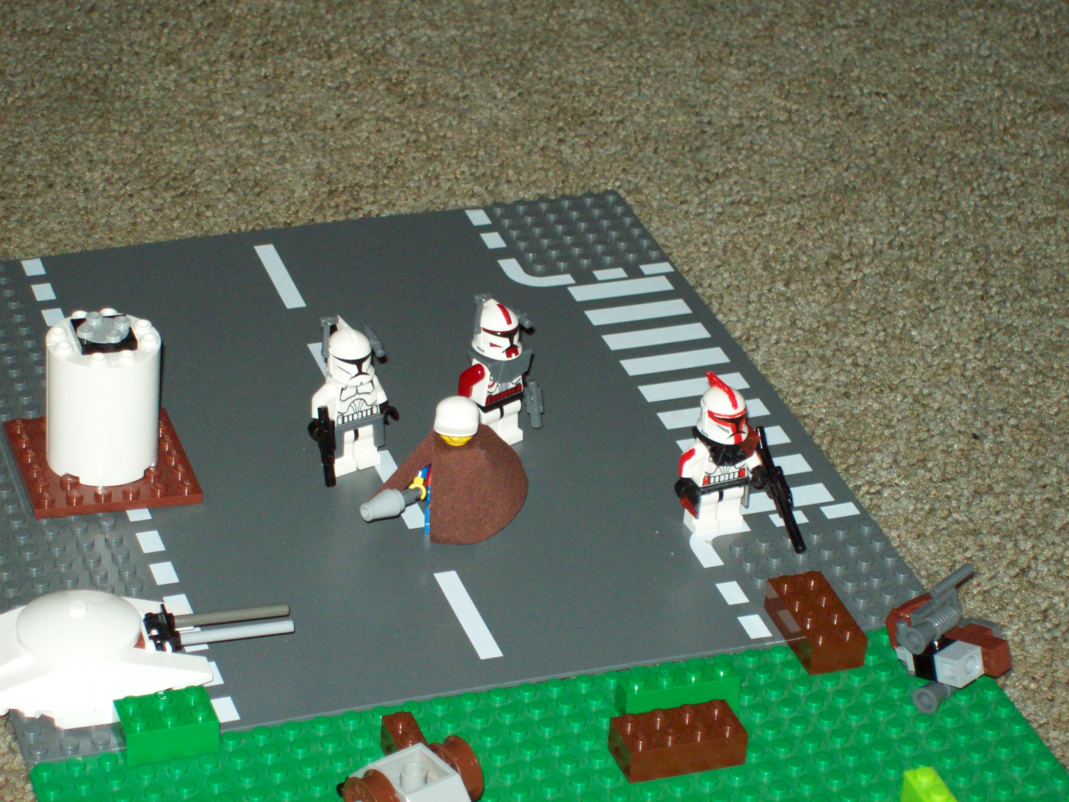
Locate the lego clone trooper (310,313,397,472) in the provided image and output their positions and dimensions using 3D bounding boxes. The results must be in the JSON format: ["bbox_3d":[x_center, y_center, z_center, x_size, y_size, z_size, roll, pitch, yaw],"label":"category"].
[{"bbox_3d":[-0.053,-0.001,0.955,0.028,0.046,0.018,-16,36,-29],"label":"lego clone trooper"}]

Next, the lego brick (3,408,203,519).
[{"bbox_3d":[-0.124,0.017,0.956,0.048,0.005,0.048,-5,32,-18],"label":"lego brick"}]

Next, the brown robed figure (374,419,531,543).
[{"bbox_3d":[-0.024,0.022,0.934,0.043,0.032,0.022,5,31,2],"label":"brown robed figure"}]

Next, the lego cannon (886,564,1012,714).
[{"bbox_3d":[0.109,0.062,0.892,0.033,0.025,0.033,-25,25,-37],"label":"lego cannon"}]

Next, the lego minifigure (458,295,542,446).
[{"bbox_3d":[-0.011,-0.007,0.970,0.027,0.046,0.018,-23,40,-37],"label":"lego minifigure"}]

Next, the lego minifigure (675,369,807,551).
[{"bbox_3d":[0.056,0.019,0.933,0.034,0.046,0.033,-11,34,-22],"label":"lego minifigure"}]

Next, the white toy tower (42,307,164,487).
[{"bbox_3d":[-0.122,-0.001,0.945,0.032,0.040,0.032,-5,32,-18],"label":"white toy tower"}]

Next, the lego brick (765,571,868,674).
[{"bbox_3d":[0.076,0.059,0.902,0.016,0.011,0.032,-8,33,-18],"label":"lego brick"}]

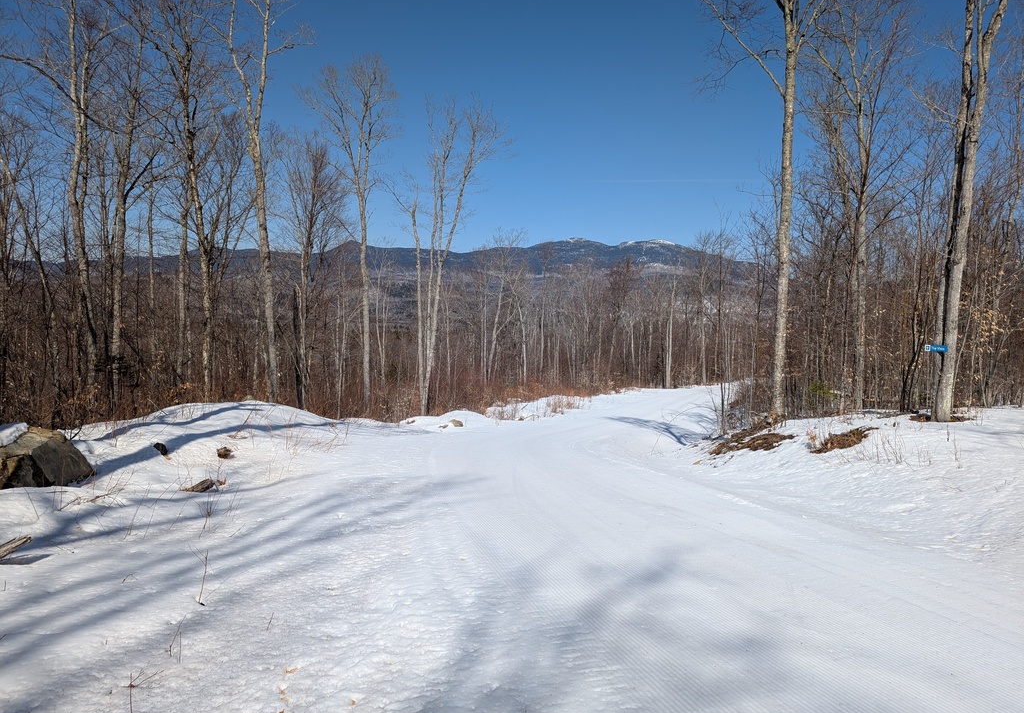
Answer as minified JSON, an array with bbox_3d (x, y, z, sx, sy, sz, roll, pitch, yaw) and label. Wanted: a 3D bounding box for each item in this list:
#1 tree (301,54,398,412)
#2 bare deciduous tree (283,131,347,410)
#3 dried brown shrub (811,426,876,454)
[{"bbox_3d":[-5.714,-4.325,25.000,3.450,12.660,3.200,0,2,0],"label":"tree"},{"bbox_3d":[-6.806,-2.929,24.500,2.210,9.650,2.100,0,2,0],"label":"bare deciduous tree"},{"bbox_3d":[4.802,1.202,10.300,0.960,0.340,0.700,0,2,0],"label":"dried brown shrub"}]

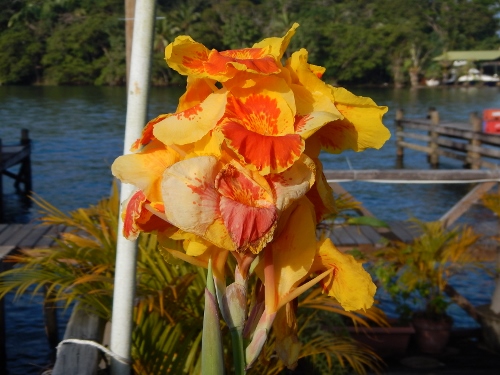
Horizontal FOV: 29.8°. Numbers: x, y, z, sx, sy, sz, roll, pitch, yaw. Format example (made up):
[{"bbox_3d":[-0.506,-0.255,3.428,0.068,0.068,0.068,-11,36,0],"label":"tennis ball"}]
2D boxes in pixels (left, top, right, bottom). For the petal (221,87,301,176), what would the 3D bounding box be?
[{"bbox_3d":[0.010,-0.051,0.840,0.072,0.077,0.045,0,7,-3],"label":"petal"}]

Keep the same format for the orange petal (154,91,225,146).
[{"bbox_3d":[-0.054,-0.062,0.850,0.076,0.038,0.030,-27,6,8],"label":"orange petal"}]

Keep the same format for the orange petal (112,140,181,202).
[{"bbox_3d":[-0.097,-0.015,0.870,0.065,0.056,0.035,3,7,24],"label":"orange petal"}]

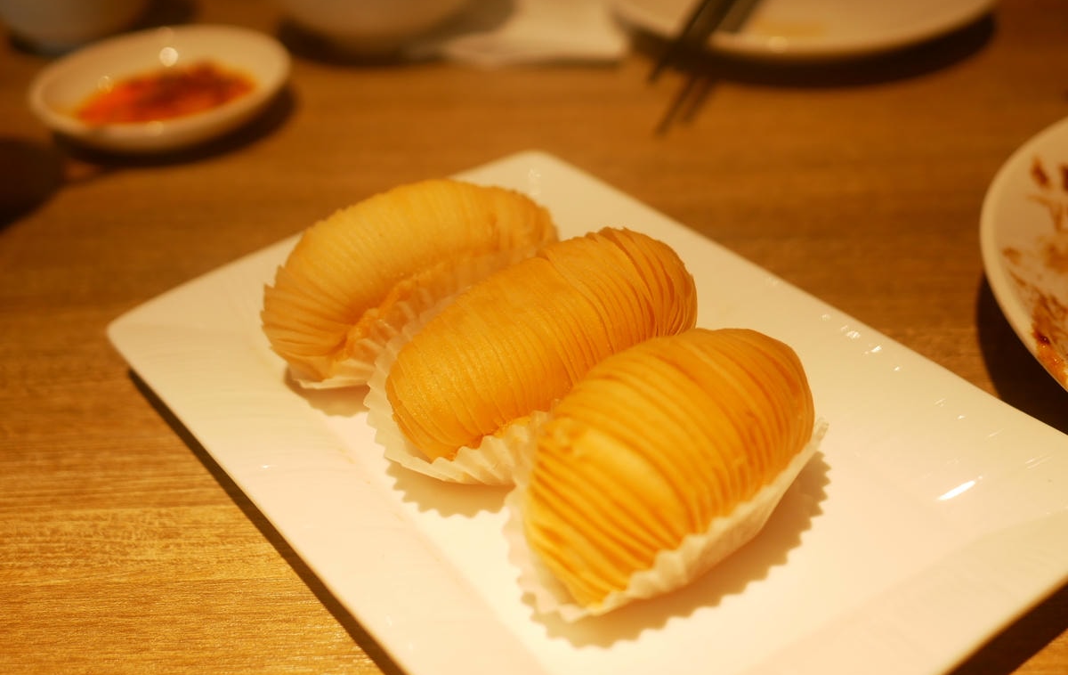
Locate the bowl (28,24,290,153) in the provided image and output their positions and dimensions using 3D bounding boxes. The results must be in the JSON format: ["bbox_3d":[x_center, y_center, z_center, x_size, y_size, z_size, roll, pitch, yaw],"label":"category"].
[{"bbox_3d":[-0.133,-0.085,0.451,0.095,0.022,0.095,-3,37,2],"label":"bowl"}]

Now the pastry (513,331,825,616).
[{"bbox_3d":[0.028,0.024,0.257,0.044,0.039,0.075,26,47,34],"label":"pastry"}]

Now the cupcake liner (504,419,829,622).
[{"bbox_3d":[0.027,0.033,0.262,0.049,0.021,0.083,26,47,34],"label":"cupcake liner"}]

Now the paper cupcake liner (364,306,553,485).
[{"bbox_3d":[0.001,0.011,0.296,0.086,0.021,0.053,-31,44,-30],"label":"paper cupcake liner"}]

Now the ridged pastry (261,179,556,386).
[{"bbox_3d":[-0.031,-0.015,0.315,0.079,0.039,0.045,-24,41,-24],"label":"ridged pastry"}]

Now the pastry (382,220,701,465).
[{"bbox_3d":[0.004,0.003,0.289,0.083,0.039,0.044,-31,44,-30],"label":"pastry"}]

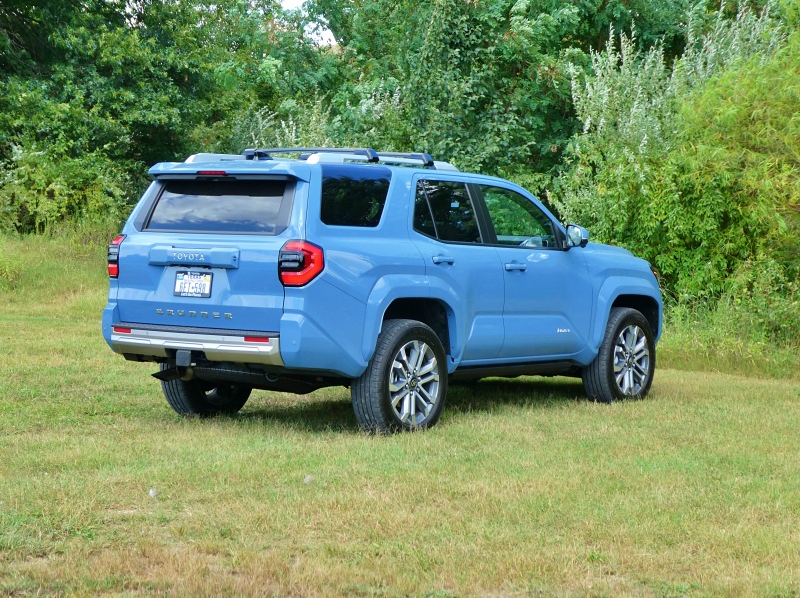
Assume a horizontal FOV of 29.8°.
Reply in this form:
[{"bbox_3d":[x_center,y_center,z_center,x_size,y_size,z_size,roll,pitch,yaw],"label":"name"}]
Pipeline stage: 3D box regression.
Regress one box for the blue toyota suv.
[{"bbox_3d":[0.171,-0.069,11.153,2.030,1.880,4.950,3,3,37],"label":"blue toyota suv"}]

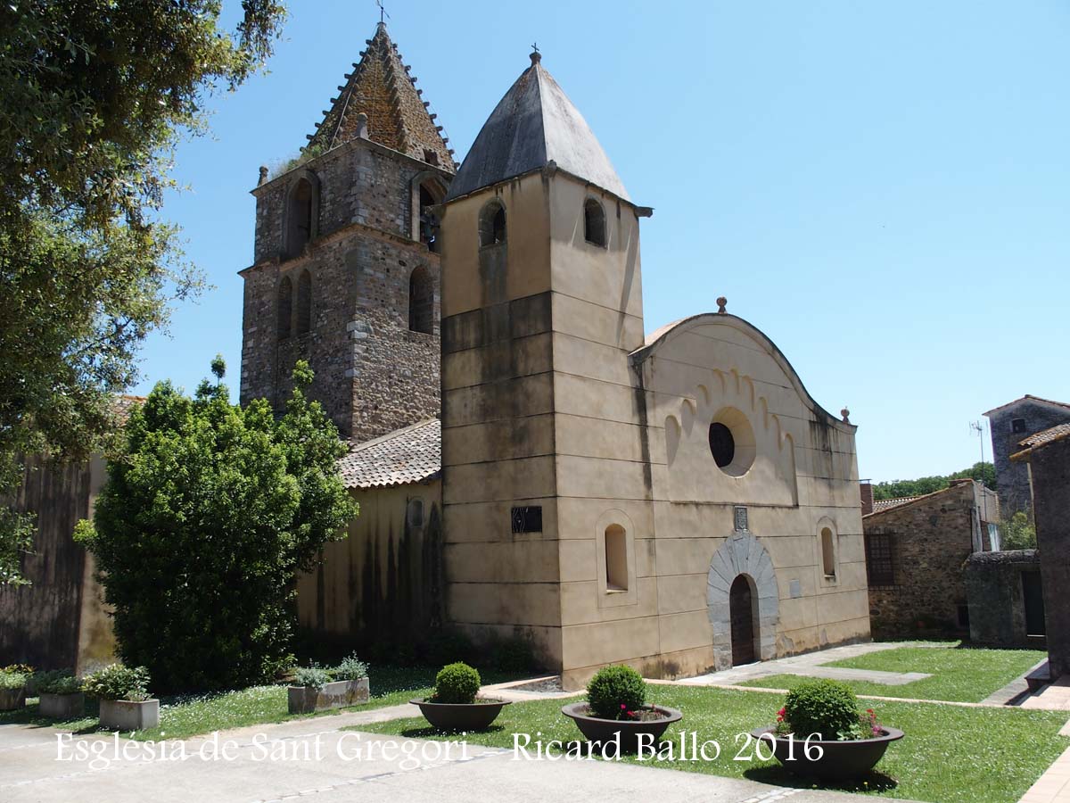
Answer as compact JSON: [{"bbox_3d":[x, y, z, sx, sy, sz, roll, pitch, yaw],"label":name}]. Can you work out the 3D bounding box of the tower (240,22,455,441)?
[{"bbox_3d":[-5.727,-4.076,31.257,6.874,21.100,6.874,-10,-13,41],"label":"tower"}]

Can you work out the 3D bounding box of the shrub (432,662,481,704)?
[{"bbox_3d":[-1.108,3.956,12.150,0.670,0.580,0.670,0,-10,-5],"label":"shrub"}]

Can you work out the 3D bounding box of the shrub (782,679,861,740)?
[{"bbox_3d":[2.655,2.842,7.984,0.700,0.570,0.700,-1,-10,0],"label":"shrub"}]

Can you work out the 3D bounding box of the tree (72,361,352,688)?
[{"bbox_3d":[-6.151,2.400,16.700,5.300,6.200,5.000,2,-10,-20],"label":"tree"}]

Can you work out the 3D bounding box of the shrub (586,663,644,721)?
[{"bbox_3d":[0.976,3.476,10.350,0.700,0.660,0.700,-2,-10,5],"label":"shrub"}]

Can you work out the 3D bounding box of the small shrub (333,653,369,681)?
[{"bbox_3d":[-2.972,4.261,13.900,0.570,0.430,0.480,1,-10,-12],"label":"small shrub"}]

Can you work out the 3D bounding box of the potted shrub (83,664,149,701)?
[{"bbox_3d":[-6.108,4.109,12.600,0.920,0.520,0.820,3,-11,-25],"label":"potted shrub"}]

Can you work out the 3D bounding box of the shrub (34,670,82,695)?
[{"bbox_3d":[-7.434,4.374,13.500,0.760,0.400,0.660,4,-11,-28],"label":"shrub"}]

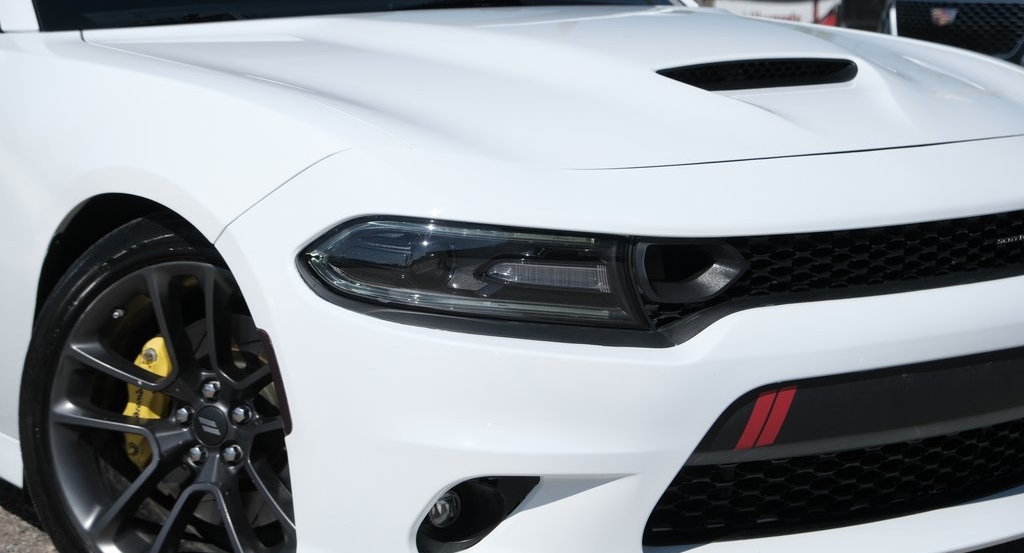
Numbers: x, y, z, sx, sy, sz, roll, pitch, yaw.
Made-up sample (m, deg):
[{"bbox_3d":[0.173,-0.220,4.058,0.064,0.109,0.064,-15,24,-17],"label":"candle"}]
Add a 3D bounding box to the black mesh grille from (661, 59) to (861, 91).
[{"bbox_3d":[0.412,-0.340,3.937,0.435,0.052,0.075,-6,8,-36],"label":"black mesh grille"}]

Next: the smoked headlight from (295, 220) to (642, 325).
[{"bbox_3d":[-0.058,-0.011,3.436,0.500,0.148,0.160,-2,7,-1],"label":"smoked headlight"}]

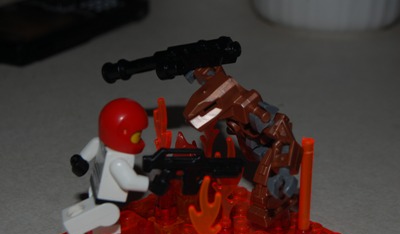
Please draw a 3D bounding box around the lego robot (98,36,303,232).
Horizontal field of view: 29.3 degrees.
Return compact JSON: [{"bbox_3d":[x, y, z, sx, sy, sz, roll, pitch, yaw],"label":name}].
[{"bbox_3d":[0.001,0.010,0.226,0.054,0.059,0.028,-11,26,-24],"label":"lego robot"}]

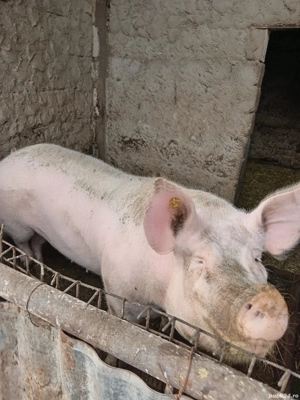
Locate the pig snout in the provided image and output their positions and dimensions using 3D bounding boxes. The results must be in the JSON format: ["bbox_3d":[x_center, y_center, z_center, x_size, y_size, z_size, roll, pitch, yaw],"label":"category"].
[{"bbox_3d":[0.264,0.278,0.690,0.110,0.130,0.075,-2,13,-13],"label":"pig snout"}]

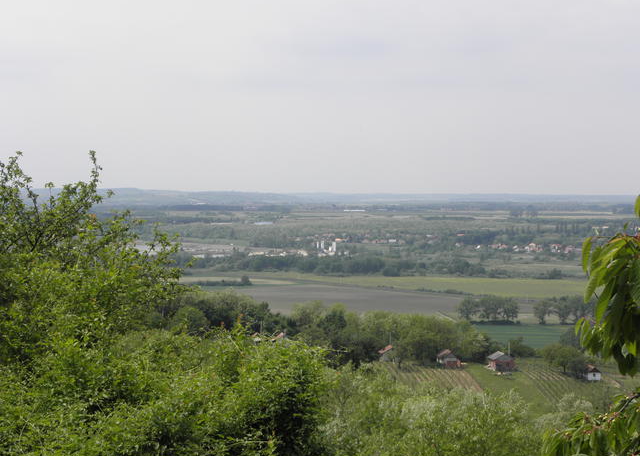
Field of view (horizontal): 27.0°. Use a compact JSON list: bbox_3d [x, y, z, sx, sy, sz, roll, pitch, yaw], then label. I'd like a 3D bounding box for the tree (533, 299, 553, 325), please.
[{"bbox_3d":[106.135,39.831,635.000,9.800,12.200,9.800,0,2,0],"label":"tree"}]

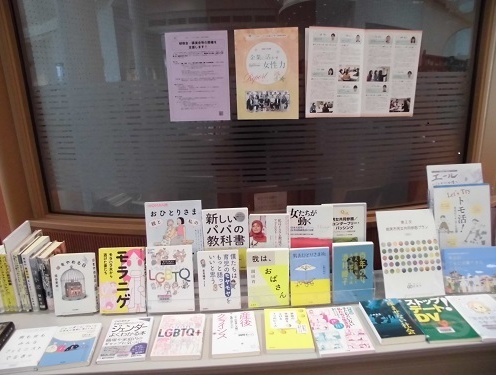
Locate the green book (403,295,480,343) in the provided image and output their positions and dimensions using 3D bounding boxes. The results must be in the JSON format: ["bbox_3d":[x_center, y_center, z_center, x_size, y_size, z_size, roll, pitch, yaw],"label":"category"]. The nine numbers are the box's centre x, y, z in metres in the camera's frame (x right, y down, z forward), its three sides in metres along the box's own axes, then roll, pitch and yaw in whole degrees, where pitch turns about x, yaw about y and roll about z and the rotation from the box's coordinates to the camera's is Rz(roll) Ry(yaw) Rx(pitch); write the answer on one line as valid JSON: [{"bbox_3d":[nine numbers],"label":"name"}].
[{"bbox_3d":[0.572,0.397,1.139,0.149,0.010,0.206,-2,16,-1],"label":"green book"}]

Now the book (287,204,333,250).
[{"bbox_3d":[0.204,0.164,1.231,0.148,0.208,0.014,-2,9,-1],"label":"book"}]

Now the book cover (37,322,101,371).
[{"bbox_3d":[-0.495,0.447,1.062,0.130,0.012,0.172,-4,16,-8],"label":"book cover"}]

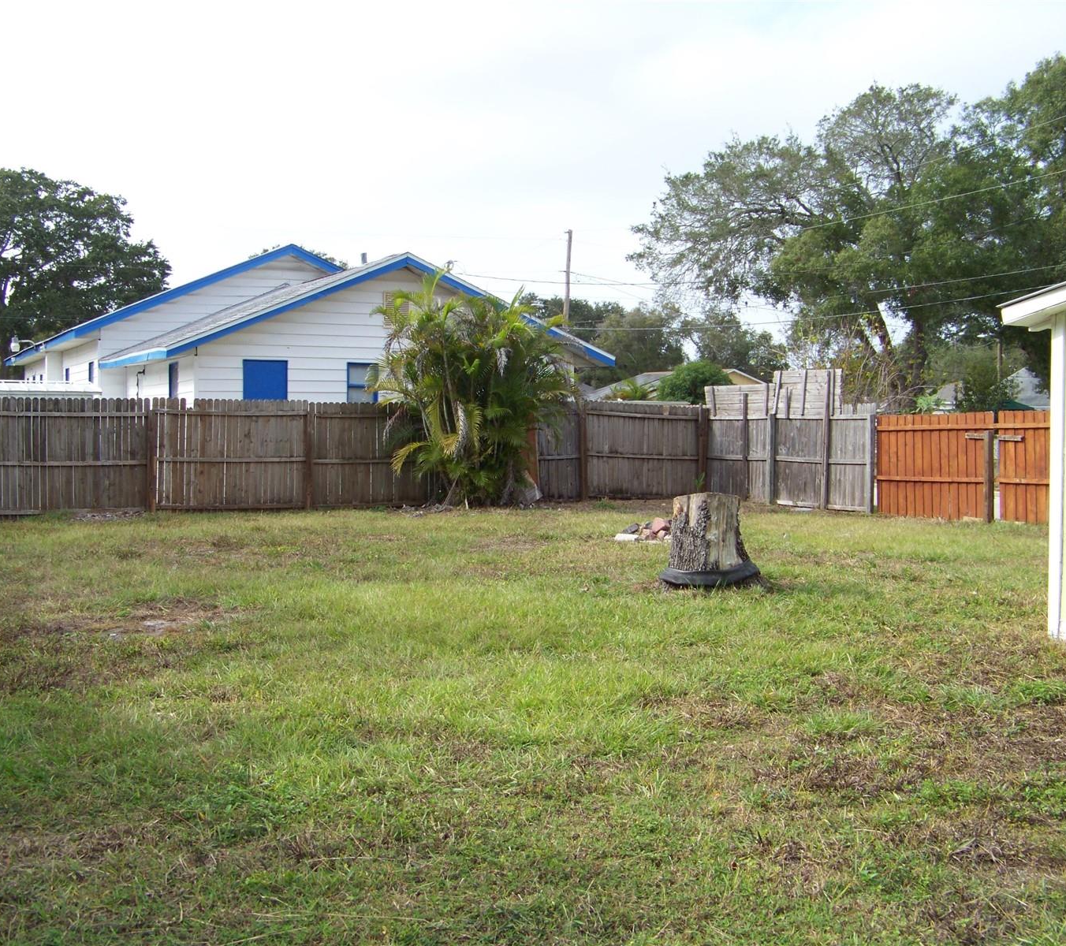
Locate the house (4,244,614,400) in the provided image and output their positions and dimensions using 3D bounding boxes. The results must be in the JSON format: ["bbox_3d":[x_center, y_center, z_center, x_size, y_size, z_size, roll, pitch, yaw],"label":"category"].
[{"bbox_3d":[-8.700,-3.300,39.800,11.600,6.300,26.000,-1,3,-27],"label":"house"}]

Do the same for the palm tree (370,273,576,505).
[{"bbox_3d":[-0.970,-1.370,21.350,3.350,3.800,3.100,0,2,0],"label":"palm tree"}]

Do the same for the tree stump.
[{"bbox_3d":[1.630,0.620,12.050,0.950,0.860,0.900,0,2,0],"label":"tree stump"}]

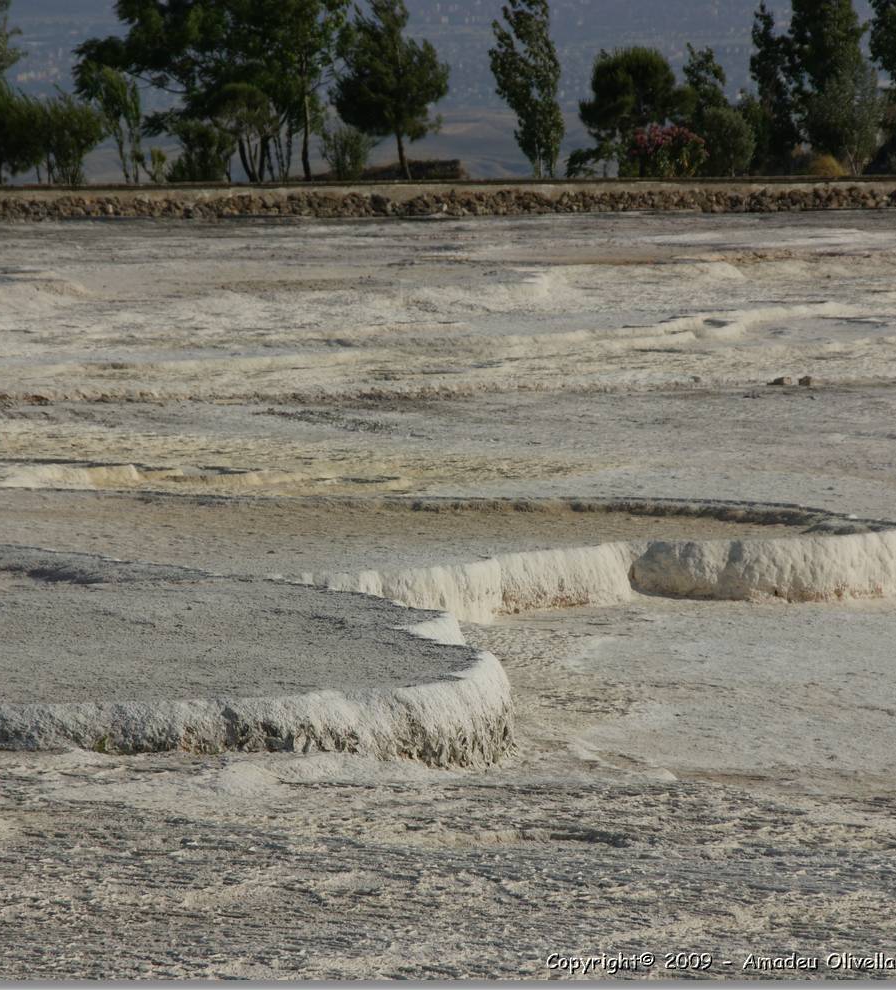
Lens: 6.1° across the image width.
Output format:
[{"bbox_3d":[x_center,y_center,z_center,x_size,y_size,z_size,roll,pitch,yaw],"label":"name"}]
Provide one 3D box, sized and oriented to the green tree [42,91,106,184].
[{"bbox_3d":[-10.986,-10.402,245.000,1.920,2.850,1.920,0,4,0],"label":"green tree"}]

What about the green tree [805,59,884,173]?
[{"bbox_3d":[11.980,-11.407,254.000,2.420,3.490,2.420,0,4,0],"label":"green tree"}]

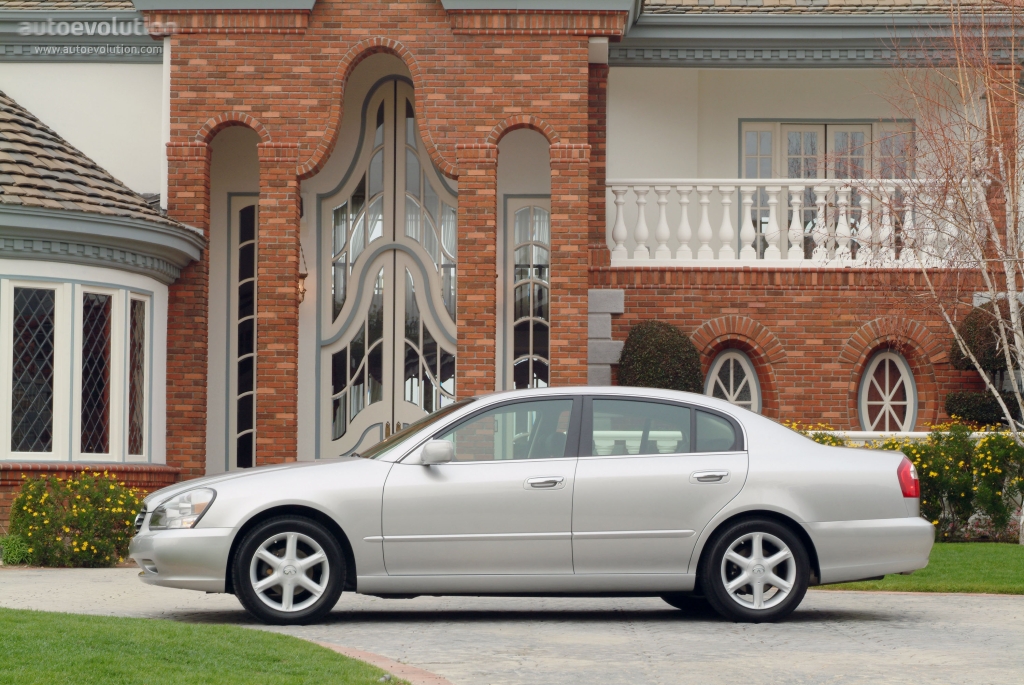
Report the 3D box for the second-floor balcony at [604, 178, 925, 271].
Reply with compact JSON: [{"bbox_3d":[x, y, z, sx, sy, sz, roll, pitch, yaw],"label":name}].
[{"bbox_3d":[3.126,-1.324,25.232,4.154,1.011,0.200,0,-3,2],"label":"second-floor balcony"}]

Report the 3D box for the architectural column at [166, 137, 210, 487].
[{"bbox_3d":[-3.494,0.092,24.350,0.432,4.494,0.420,0,-3,2],"label":"architectural column"}]

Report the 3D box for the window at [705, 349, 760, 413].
[{"bbox_3d":[2.463,0.672,25.140,0.628,1.204,0.120,0,-3,2],"label":"window"}]

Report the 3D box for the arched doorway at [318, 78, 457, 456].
[{"bbox_3d":[-1.355,-0.358,25.957,1.786,5.413,0.200,0,-3,2],"label":"arched doorway"}]

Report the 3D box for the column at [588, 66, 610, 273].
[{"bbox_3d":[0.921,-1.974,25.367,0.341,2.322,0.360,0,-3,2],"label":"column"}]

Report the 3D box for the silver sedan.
[{"bbox_3d":[0.123,1.016,14.465,5.070,1.490,1.844,1,-4,-10],"label":"silver sedan"}]

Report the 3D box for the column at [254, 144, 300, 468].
[{"bbox_3d":[-2.514,0.100,24.320,0.442,4.485,0.420,0,-3,2],"label":"column"}]

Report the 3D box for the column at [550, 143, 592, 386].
[{"bbox_3d":[0.627,0.119,24.226,0.428,4.473,0.420,0,-3,2],"label":"column"}]

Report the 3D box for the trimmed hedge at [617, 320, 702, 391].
[{"bbox_3d":[1.594,0.227,24.306,0.901,0.872,0.850,0,-3,2],"label":"trimmed hedge"}]

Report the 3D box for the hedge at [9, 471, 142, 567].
[{"bbox_3d":[-4.140,1.705,21.894,1.316,0.914,0.850,0,-3,2],"label":"hedge"}]

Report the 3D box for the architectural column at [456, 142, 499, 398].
[{"bbox_3d":[-0.377,0.113,24.256,0.424,4.477,0.420,0,-3,2],"label":"architectural column"}]

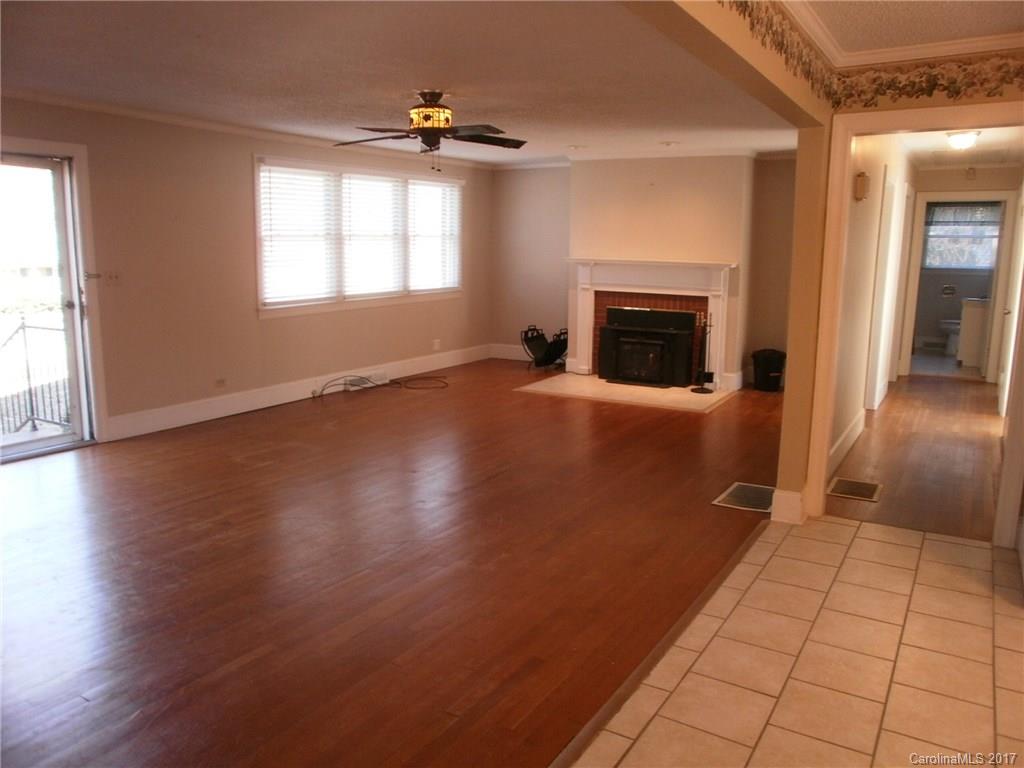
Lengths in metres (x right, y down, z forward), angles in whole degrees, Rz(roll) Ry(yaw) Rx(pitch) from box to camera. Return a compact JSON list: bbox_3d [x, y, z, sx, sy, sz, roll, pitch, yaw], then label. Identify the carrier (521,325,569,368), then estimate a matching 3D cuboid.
[{"bbox_3d":[0.443,-0.450,9.472,0.550,0.500,0.420,6,12,31],"label":"carrier"}]

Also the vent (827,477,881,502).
[{"bbox_3d":[2.120,0.646,4.745,0.292,0.015,0.375,6,12,31],"label":"vent"}]

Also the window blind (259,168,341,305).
[{"bbox_3d":[-2.058,-1.444,7.542,0.060,1.268,1.000,6,12,31],"label":"window blind"}]

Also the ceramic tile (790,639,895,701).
[{"bbox_3d":[1.165,1.006,2.698,0.300,0.010,0.300,6,12,31],"label":"ceramic tile"}]

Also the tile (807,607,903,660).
[{"bbox_3d":[1.324,0.961,2.954,0.300,0.010,0.300,6,12,31],"label":"tile"}]

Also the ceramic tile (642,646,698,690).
[{"bbox_3d":[0.565,1.003,2.711,0.098,0.010,0.300,6,12,31],"label":"ceramic tile"}]

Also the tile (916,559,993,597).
[{"bbox_3d":[2.007,0.886,3.486,0.301,0.010,0.301,6,12,31],"label":"tile"}]

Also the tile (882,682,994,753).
[{"bbox_3d":[1.375,1.080,2.472,0.305,0.010,0.305,6,12,31],"label":"tile"}]

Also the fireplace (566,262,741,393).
[{"bbox_3d":[1.481,-0.675,8.403,1.874,1.315,0.400,6,12,31],"label":"fireplace"}]

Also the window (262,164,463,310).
[{"bbox_3d":[-1.437,-1.562,8.182,0.100,1.321,3.070,6,12,31],"label":"window"}]

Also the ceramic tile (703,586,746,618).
[{"bbox_3d":[0.905,0.935,3.284,0.100,0.010,0.305,6,12,31],"label":"ceramic tile"}]

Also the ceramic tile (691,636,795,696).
[{"bbox_3d":[0.826,1.000,2.731,0.300,0.010,0.300,6,12,31],"label":"ceramic tile"}]

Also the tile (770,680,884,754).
[{"bbox_3d":[1.026,1.075,2.496,0.305,0.010,0.305,6,12,31],"label":"tile"}]

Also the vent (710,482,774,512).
[{"bbox_3d":[1.427,0.666,4.574,0.319,0.012,0.466,6,12,31],"label":"vent"}]

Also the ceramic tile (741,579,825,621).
[{"bbox_3d":[1.161,0.921,3.284,0.301,0.010,0.301,6,12,31],"label":"ceramic tile"}]

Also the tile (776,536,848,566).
[{"bbox_3d":[1.501,0.838,3.837,0.305,0.010,0.305,6,12,31],"label":"tile"}]

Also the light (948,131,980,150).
[{"bbox_3d":[3.825,-2.059,6.529,0.295,0.140,0.295,6,12,31],"label":"light"}]

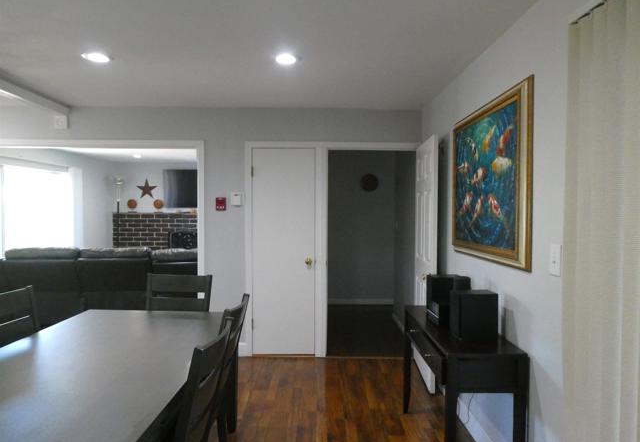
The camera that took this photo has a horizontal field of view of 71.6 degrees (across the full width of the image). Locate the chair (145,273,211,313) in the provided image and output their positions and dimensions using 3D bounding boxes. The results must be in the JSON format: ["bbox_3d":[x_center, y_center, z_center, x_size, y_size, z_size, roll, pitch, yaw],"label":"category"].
[{"bbox_3d":[-1.030,0.880,2.929,0.472,0.980,0.540,0,1,4],"label":"chair"}]

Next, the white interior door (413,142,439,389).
[{"bbox_3d":[0.928,0.332,3.925,0.040,2.020,0.880,0,1,4],"label":"white interior door"}]

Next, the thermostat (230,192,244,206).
[{"bbox_3d":[-0.804,-0.214,4.335,0.122,0.127,0.033,0,1,0],"label":"thermostat"}]

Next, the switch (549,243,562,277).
[{"bbox_3d":[0.993,0.167,1.879,0.013,0.128,0.080,0,1,0],"label":"switch"}]

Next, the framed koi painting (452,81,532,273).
[{"bbox_3d":[0.978,-0.235,2.682,0.045,0.945,1.200,0,1,0],"label":"framed koi painting"}]

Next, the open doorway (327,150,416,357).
[{"bbox_3d":[0.503,0.324,4.409,0.880,2.040,0.120,0,1,0],"label":"open doorway"}]

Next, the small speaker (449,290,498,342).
[{"bbox_3d":[0.819,0.498,2.358,0.200,0.242,0.140,0,1,0],"label":"small speaker"}]

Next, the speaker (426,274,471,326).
[{"bbox_3d":[0.832,0.487,2.888,0.215,0.243,0.160,0,1,0],"label":"speaker"}]

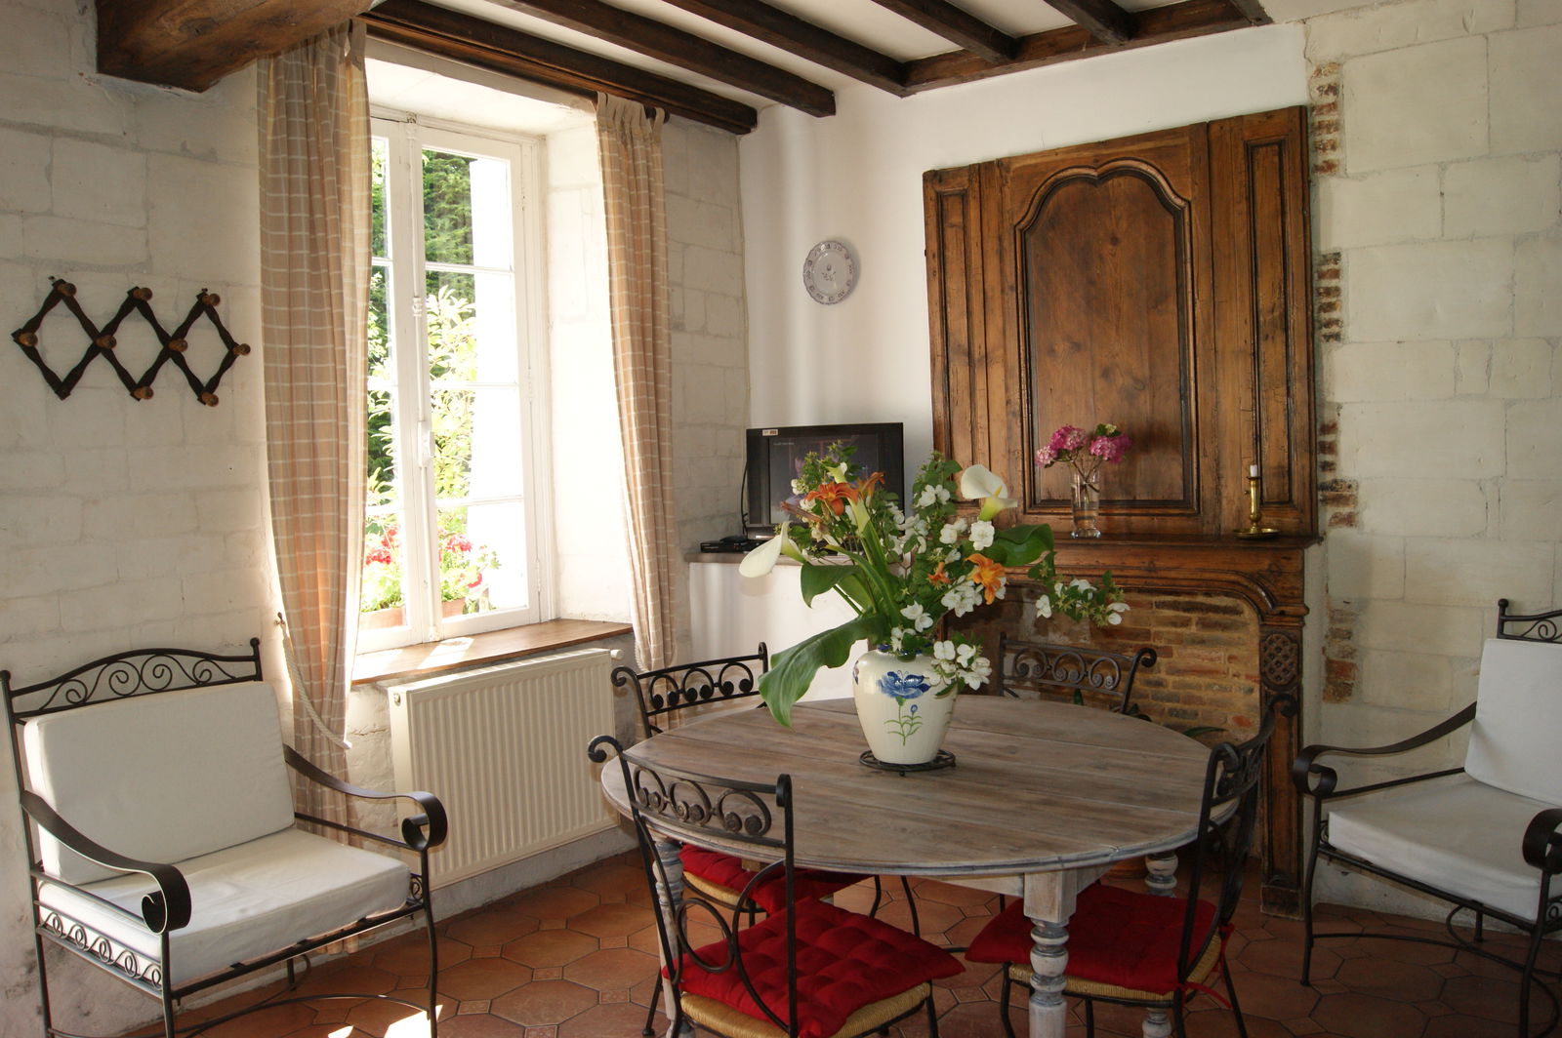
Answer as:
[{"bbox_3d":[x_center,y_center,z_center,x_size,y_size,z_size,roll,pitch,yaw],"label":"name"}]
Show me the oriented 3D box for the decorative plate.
[{"bbox_3d":[0.173,-0.874,4.150,0.230,0.230,0.030,-1,3,33],"label":"decorative plate"}]

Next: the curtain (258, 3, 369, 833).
[{"bbox_3d":[-1.234,-0.102,3.219,0.150,2.570,0.350,0,4,41],"label":"curtain"}]

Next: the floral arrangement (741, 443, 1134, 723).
[{"bbox_3d":[0.291,0.130,2.260,0.740,0.550,0.560,-2,3,3],"label":"floral arrangement"}]

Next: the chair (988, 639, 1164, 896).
[{"bbox_3d":[0.517,0.752,2.620,0.450,0.905,0.530,0,4,45],"label":"chair"}]

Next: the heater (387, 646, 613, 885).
[{"bbox_3d":[-0.838,0.762,3.688,0.105,0.590,0.757,0,4,41],"label":"heater"}]

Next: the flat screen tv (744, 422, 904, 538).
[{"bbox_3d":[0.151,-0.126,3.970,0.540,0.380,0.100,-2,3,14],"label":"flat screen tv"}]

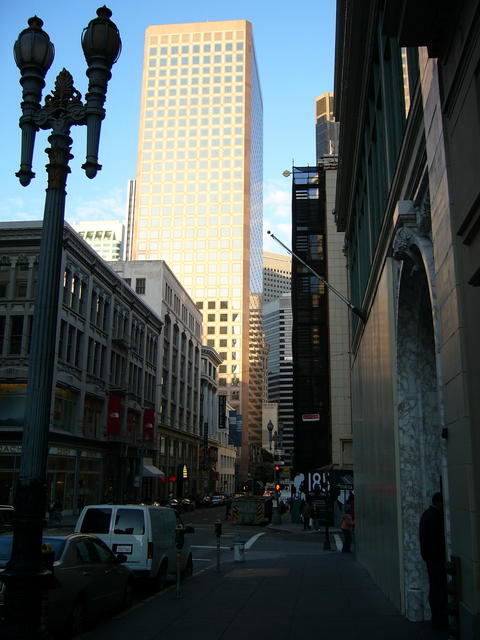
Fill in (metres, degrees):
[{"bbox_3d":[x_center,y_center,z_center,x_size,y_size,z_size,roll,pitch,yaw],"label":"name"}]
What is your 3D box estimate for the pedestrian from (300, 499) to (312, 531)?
[{"bbox_3d":[3.874,11.388,37.802,0.550,1.700,0.380,-1,-14,7],"label":"pedestrian"}]

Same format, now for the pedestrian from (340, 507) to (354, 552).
[{"bbox_3d":[4.263,8.382,25.800,0.500,1.680,0.380,-1,-14,7],"label":"pedestrian"}]

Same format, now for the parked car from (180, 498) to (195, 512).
[{"bbox_3d":[-6.124,19.938,70.183,1.800,1.450,4.500,-1,-15,7],"label":"parked car"}]

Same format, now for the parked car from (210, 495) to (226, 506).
[{"bbox_3d":[-3.013,25.336,91.195,1.850,1.550,4.500,-1,-15,7],"label":"parked car"}]

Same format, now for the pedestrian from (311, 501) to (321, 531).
[{"bbox_3d":[4.426,11.415,37.800,0.500,1.680,0.380,-1,-14,7],"label":"pedestrian"}]

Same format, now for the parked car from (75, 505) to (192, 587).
[{"bbox_3d":[-2.566,5.810,16.777,1.911,1.862,4.655,-1,-16,7],"label":"parked car"}]

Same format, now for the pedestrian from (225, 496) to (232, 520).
[{"bbox_3d":[-0.831,13.830,47.502,0.550,1.700,0.380,-1,-14,7],"label":"pedestrian"}]

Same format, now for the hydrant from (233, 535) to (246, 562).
[{"bbox_3d":[-0.011,7.195,20.401,0.440,0.850,0.400,-1,-14,7],"label":"hydrant"}]

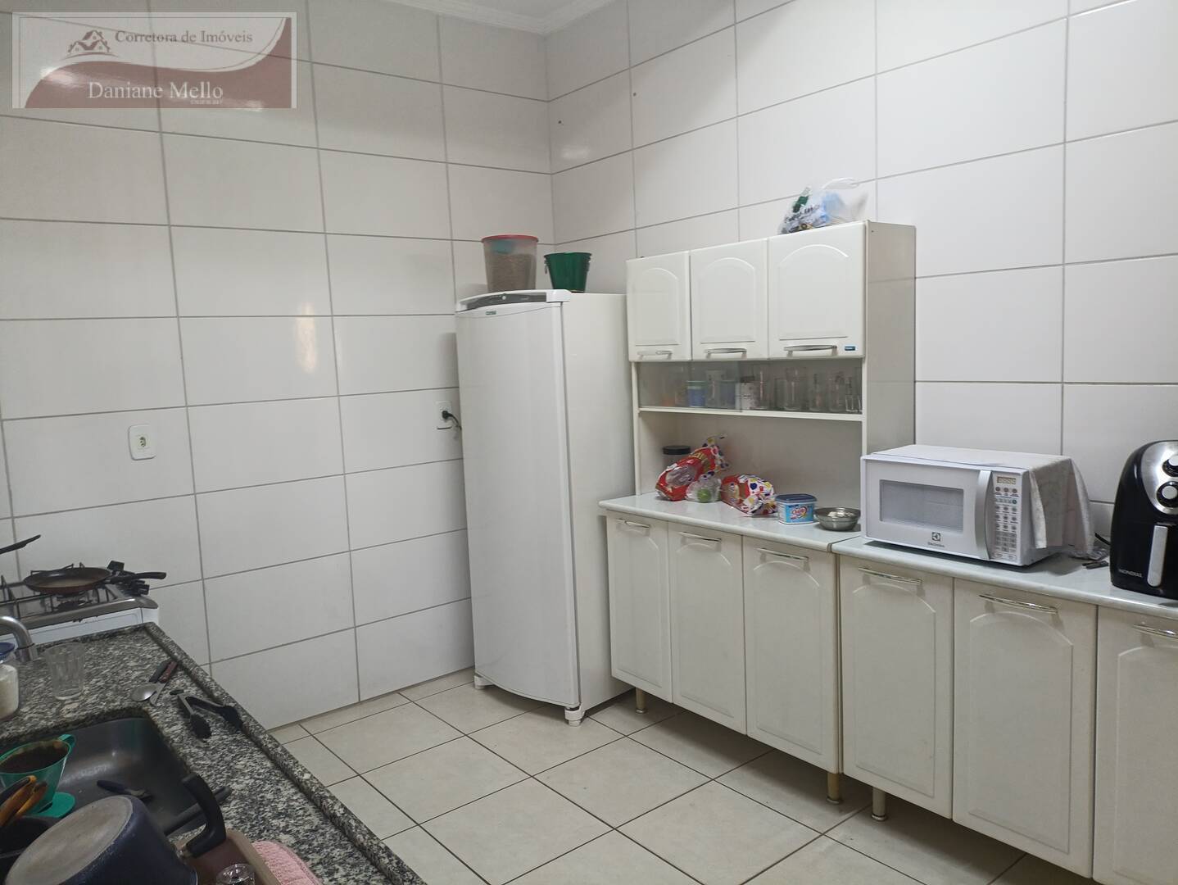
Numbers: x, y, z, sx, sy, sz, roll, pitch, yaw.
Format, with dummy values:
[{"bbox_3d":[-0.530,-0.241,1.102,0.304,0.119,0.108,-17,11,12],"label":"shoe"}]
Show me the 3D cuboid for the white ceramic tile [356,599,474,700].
[{"bbox_3d":[-0.757,0.917,3.787,0.567,0.324,0.010,-7,8,-37],"label":"white ceramic tile"}]

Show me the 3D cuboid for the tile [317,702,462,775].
[{"bbox_3d":[-0.775,1.137,3.291,0.432,0.012,0.432,-8,8,-39],"label":"tile"}]

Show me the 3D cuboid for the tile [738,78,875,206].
[{"bbox_3d":[0.742,-1.024,2.951,0.012,0.322,0.573,-8,8,-38],"label":"tile"}]

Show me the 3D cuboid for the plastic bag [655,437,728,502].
[{"bbox_3d":[0.402,0.094,3.307,0.170,0.242,0.288,-8,8,-39],"label":"plastic bag"}]

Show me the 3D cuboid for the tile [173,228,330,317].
[{"bbox_3d":[-1.265,-0.639,3.227,0.563,0.320,0.010,-7,8,-37],"label":"tile"}]

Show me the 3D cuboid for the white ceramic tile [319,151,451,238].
[{"bbox_3d":[-0.828,-1.017,3.527,0.563,0.320,0.010,-7,8,-37],"label":"white ceramic tile"}]

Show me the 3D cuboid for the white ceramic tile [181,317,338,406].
[{"bbox_3d":[-1.266,-0.323,3.301,0.570,0.324,0.010,-7,8,-37],"label":"white ceramic tile"}]

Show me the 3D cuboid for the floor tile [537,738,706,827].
[{"bbox_3d":[0.113,1.149,2.901,0.431,0.010,0.436,-8,8,-39],"label":"floor tile"}]

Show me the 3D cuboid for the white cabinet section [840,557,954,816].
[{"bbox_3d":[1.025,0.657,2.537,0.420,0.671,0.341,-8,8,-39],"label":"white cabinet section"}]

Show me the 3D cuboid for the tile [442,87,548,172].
[{"bbox_3d":[-0.401,-1.394,3.820,0.538,0.320,0.010,-7,8,-37],"label":"tile"}]

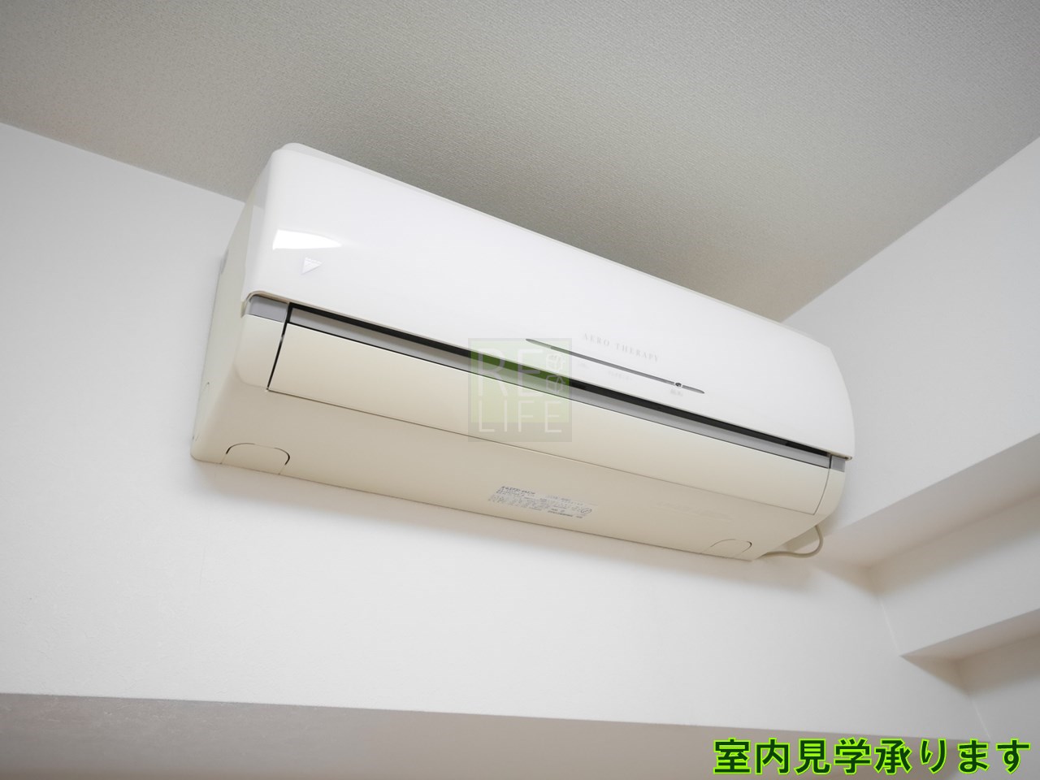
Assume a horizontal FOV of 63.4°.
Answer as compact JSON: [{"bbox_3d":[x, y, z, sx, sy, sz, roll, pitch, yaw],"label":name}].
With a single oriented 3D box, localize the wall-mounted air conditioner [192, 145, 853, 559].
[{"bbox_3d":[0.050,-0.011,1.032,0.799,0.276,0.216,15,-38,-28],"label":"wall-mounted air conditioner"}]

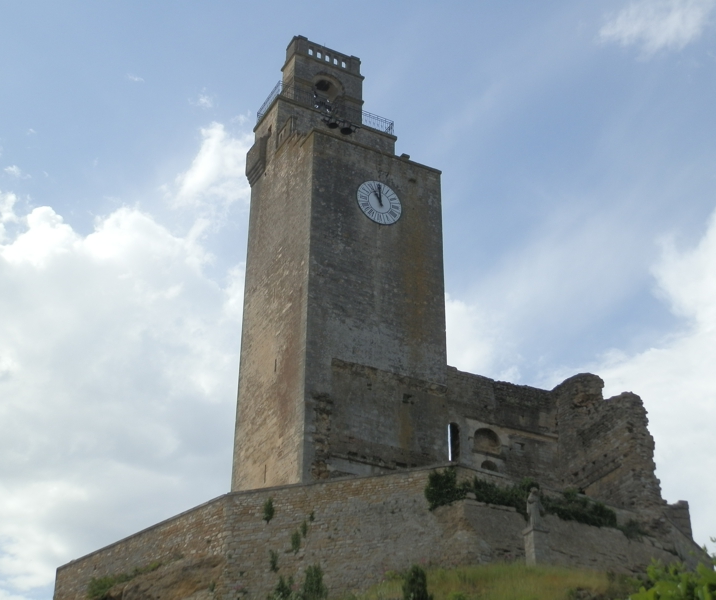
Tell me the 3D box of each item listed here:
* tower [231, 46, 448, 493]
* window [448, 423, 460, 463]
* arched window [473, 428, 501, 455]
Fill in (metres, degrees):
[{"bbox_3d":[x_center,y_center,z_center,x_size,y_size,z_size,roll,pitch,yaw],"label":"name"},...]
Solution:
[{"bbox_3d":[-0.843,-2.454,58.869,7.924,32.060,8.316,15,-32,-25],"label":"tower"},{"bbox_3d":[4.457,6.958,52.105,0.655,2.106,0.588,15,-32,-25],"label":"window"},{"bbox_3d":[6.188,6.981,53.110,1.613,1.310,0.504,15,-32,-25],"label":"arched window"}]

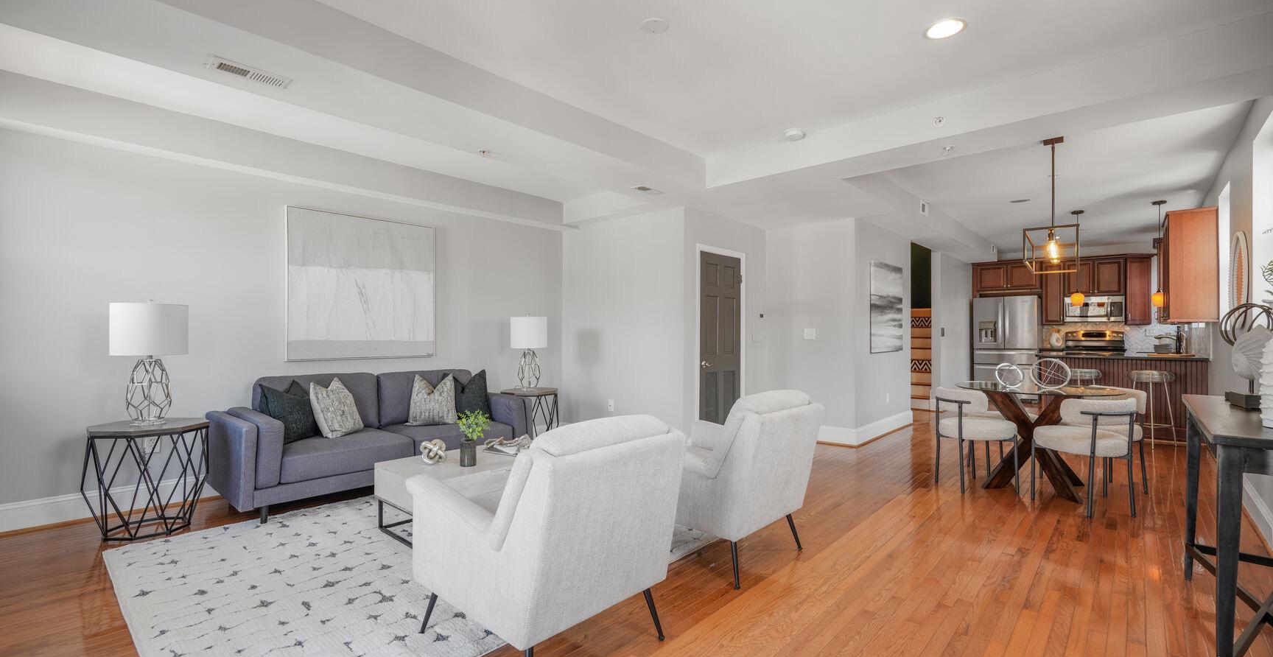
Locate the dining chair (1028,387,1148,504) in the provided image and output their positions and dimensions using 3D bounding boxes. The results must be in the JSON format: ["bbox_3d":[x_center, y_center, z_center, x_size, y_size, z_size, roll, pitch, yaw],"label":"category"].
[{"bbox_3d":[3.596,0.855,4.372,0.500,0.765,0.520,0,0,-1],"label":"dining chair"}]

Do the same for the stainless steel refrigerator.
[{"bbox_3d":[6.439,0.395,9.792,0.910,1.780,0.840,0,-1,42],"label":"stainless steel refrigerator"}]

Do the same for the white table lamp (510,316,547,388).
[{"bbox_3d":[-1.111,0.239,5.846,0.375,0.765,0.375,0,-1,0],"label":"white table lamp"}]

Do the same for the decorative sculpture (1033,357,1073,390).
[{"bbox_3d":[3.209,0.350,4.382,0.250,0.236,0.100,0,-1,38],"label":"decorative sculpture"}]

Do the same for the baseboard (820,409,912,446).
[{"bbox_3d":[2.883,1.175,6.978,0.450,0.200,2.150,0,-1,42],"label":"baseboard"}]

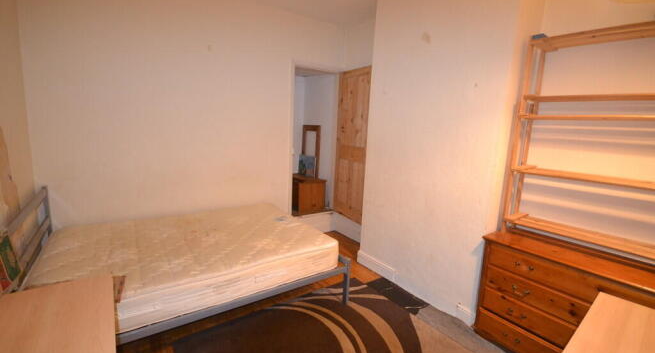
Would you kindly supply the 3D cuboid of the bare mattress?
[{"bbox_3d":[-1.089,0.596,2.262,1.898,0.223,1.371,-4,12,-34],"label":"bare mattress"}]

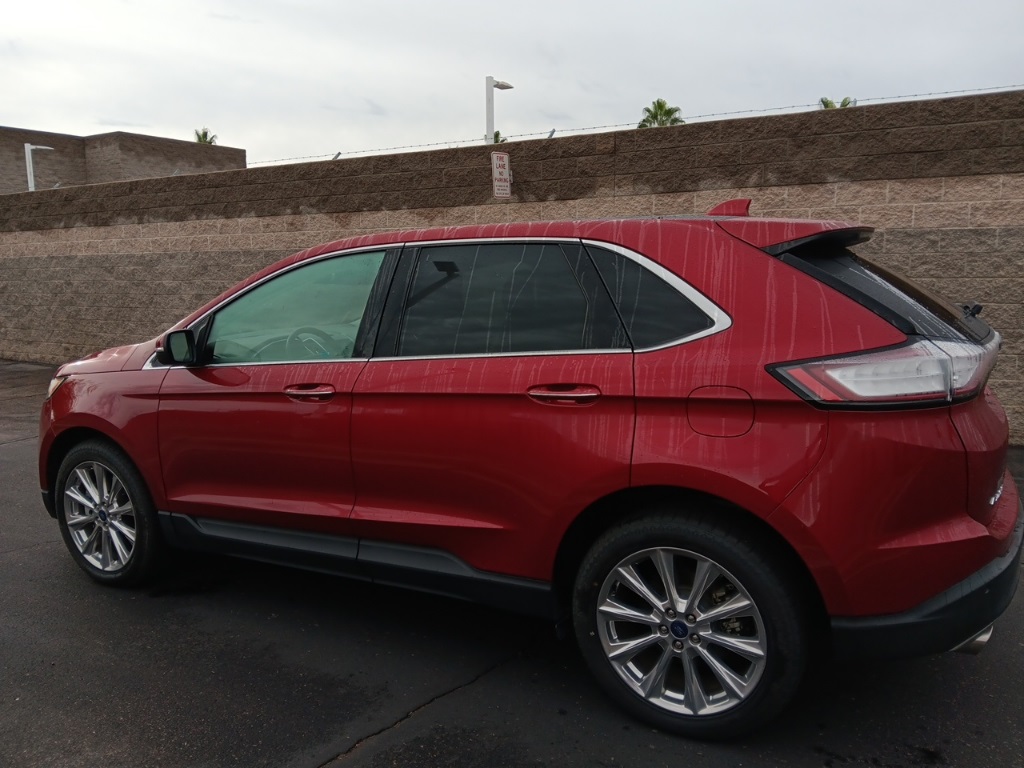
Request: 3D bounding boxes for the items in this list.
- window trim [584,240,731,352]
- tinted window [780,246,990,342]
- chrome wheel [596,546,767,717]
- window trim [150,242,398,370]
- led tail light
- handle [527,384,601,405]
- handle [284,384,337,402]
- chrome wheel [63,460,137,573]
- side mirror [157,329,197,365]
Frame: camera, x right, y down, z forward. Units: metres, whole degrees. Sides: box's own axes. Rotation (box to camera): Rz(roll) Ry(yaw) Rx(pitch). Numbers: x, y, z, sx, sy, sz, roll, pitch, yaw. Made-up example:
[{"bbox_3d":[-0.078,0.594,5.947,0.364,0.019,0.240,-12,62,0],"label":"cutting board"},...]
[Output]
[{"bbox_3d":[0.457,-0.296,2.518,0.570,0.415,0.055,2,-16,24],"label":"window trim"},{"bbox_3d":[1.423,-0.322,2.852,0.620,0.110,1.350,38,22,18],"label":"tinted window"},{"bbox_3d":[0.563,0.771,2.498,0.537,0.537,0.190,3,9,28],"label":"chrome wheel"},{"bbox_3d":[-1.061,-0.311,3.308,1.380,0.560,0.070,3,-15,29],"label":"window trim"},{"bbox_3d":[1.101,-0.049,2.263,0.610,0.215,0.420,3,9,28],"label":"led tail light"},{"bbox_3d":[0.171,0.032,2.493,0.255,0.060,0.055,3,9,28],"label":"handle"},{"bbox_3d":[-0.784,0.029,2.998,0.255,0.060,0.055,3,9,28],"label":"handle"},{"bbox_3d":[-1.961,0.633,3.815,0.537,0.537,0.190,3,9,28],"label":"chrome wheel"},{"bbox_3d":[-1.414,-0.154,3.255,0.125,0.165,0.205,3,9,28],"label":"side mirror"}]

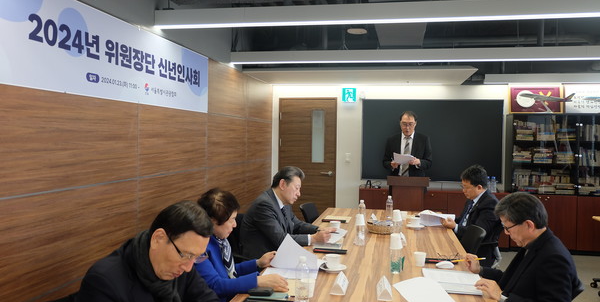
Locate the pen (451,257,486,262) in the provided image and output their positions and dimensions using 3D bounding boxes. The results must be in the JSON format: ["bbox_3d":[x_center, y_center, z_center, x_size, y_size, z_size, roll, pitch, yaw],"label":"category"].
[{"bbox_3d":[0.891,0.571,2.367,0.174,0.010,0.010,-7,1,6],"label":"pen"}]

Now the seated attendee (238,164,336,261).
[{"bbox_3d":[-0.097,0.734,3.107,0.640,1.265,0.530,2,2,18],"label":"seated attendee"}]

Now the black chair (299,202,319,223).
[{"bbox_3d":[0.283,0.922,4.205,0.560,0.850,0.540,2,2,20],"label":"black chair"}]

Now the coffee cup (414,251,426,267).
[{"bbox_3d":[0.715,0.647,2.681,0.073,0.075,0.073,2,2,12],"label":"coffee cup"}]

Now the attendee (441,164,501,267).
[{"bbox_3d":[1.417,0.748,3.557,0.600,1.285,0.520,1,2,4],"label":"attendee"}]

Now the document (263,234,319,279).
[{"bbox_3d":[-0.039,0.577,2.486,0.295,0.185,0.200,2,2,12],"label":"document"}]

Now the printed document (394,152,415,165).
[{"bbox_3d":[1.148,0.081,4.993,0.210,0.020,0.290,2,-33,12],"label":"printed document"}]

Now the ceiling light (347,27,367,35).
[{"bbox_3d":[0.609,-1.281,4.776,0.210,0.040,0.210,2,2,12],"label":"ceiling light"}]

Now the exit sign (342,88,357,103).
[{"bbox_3d":[0.725,-0.809,6.560,0.200,0.205,0.045,2,2,12],"label":"exit sign"}]

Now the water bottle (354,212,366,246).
[{"bbox_3d":[0.438,0.558,3.187,0.066,0.213,0.066,2,2,12],"label":"water bottle"}]

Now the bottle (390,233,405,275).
[{"bbox_3d":[0.542,0.578,2.517,0.067,0.213,0.067,2,2,12],"label":"bottle"}]

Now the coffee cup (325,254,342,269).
[{"bbox_3d":[0.185,0.630,2.578,0.105,0.066,0.087,2,2,12],"label":"coffee cup"}]

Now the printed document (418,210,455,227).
[{"bbox_3d":[1.112,0.546,3.639,0.297,0.060,0.210,8,3,12],"label":"printed document"}]

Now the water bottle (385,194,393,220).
[{"bbox_3d":[0.854,0.538,4.280,0.065,0.212,0.065,2,2,12],"label":"water bottle"}]

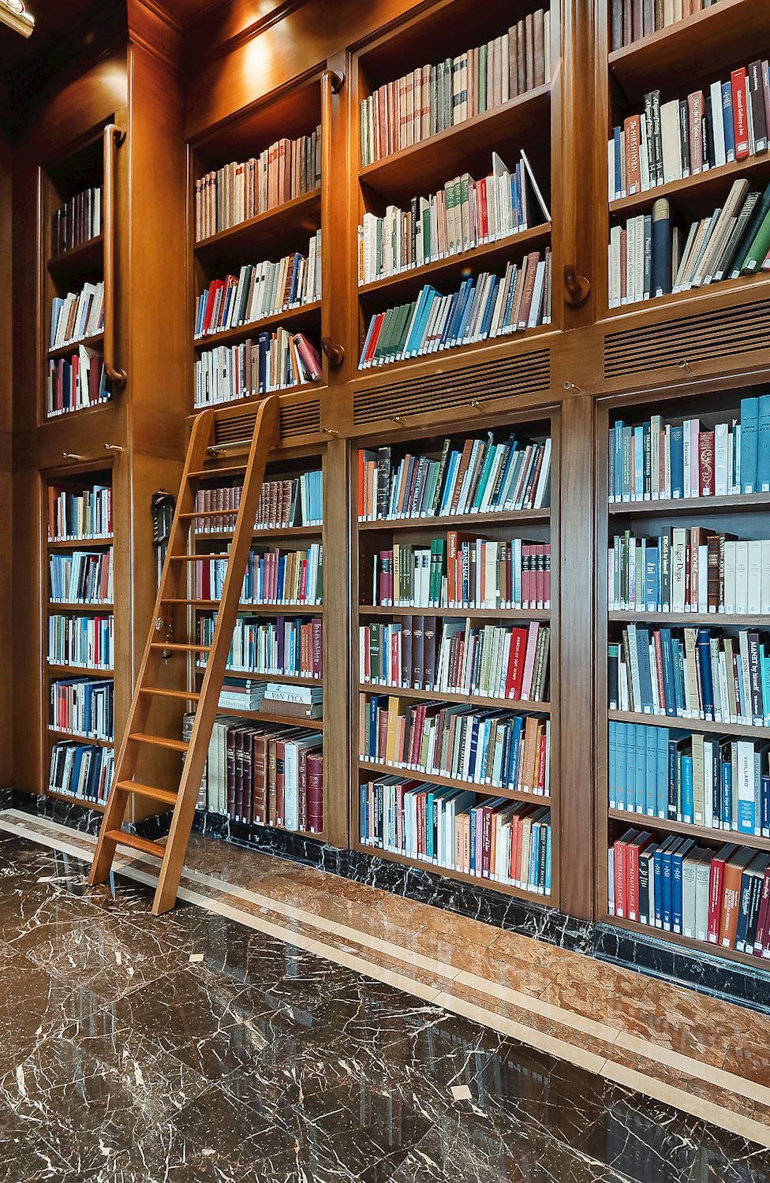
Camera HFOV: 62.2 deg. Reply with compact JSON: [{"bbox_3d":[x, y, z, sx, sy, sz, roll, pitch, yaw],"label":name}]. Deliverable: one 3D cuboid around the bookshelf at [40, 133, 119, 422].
[{"bbox_3d":[-1.753,-1.841,3.883,0.831,1.619,0.312,0,0,35],"label":"bookshelf"}]

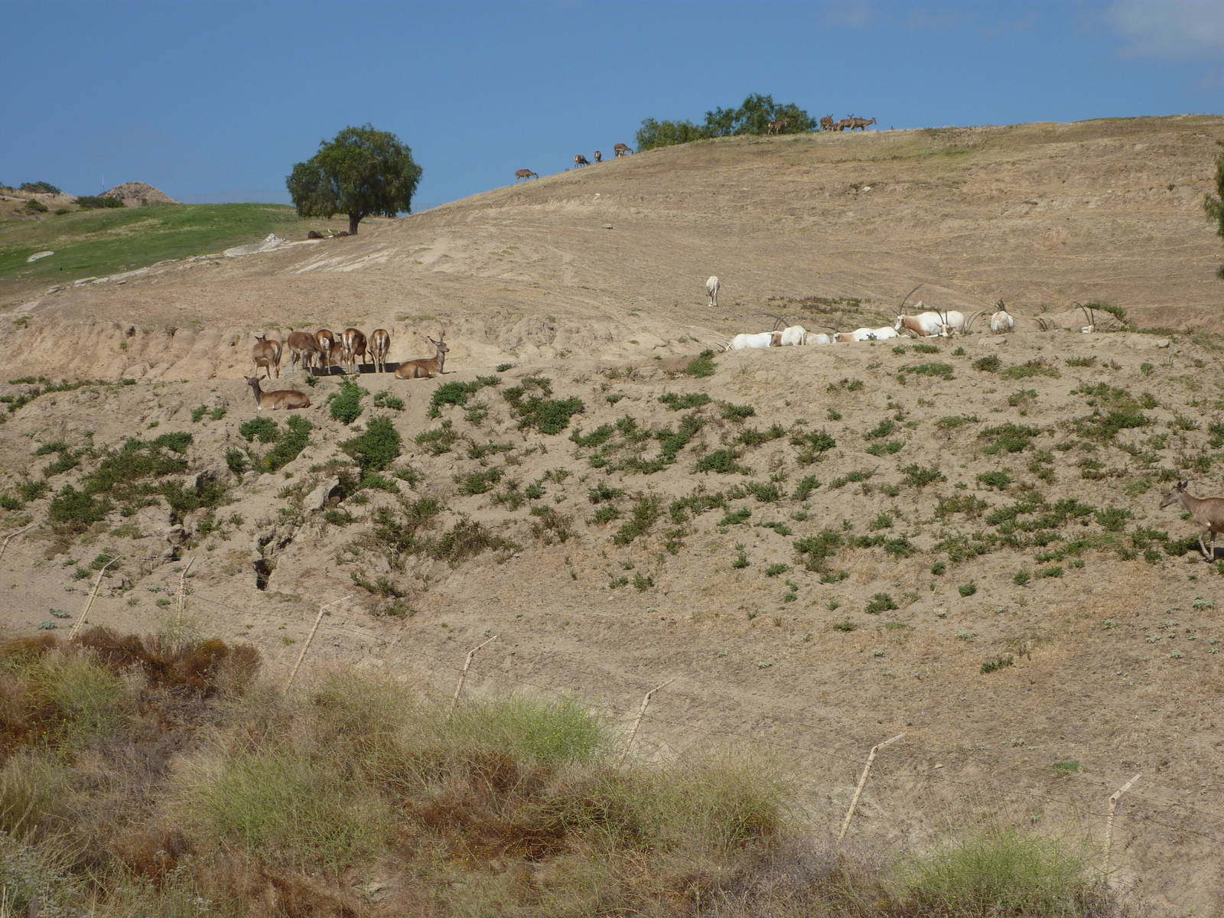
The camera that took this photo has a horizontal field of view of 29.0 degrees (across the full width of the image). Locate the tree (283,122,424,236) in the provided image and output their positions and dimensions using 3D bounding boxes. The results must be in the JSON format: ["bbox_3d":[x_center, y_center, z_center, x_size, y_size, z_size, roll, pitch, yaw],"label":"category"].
[{"bbox_3d":[-17.949,-19.480,165.000,9.457,7.659,9.000,0,2,0],"label":"tree"}]

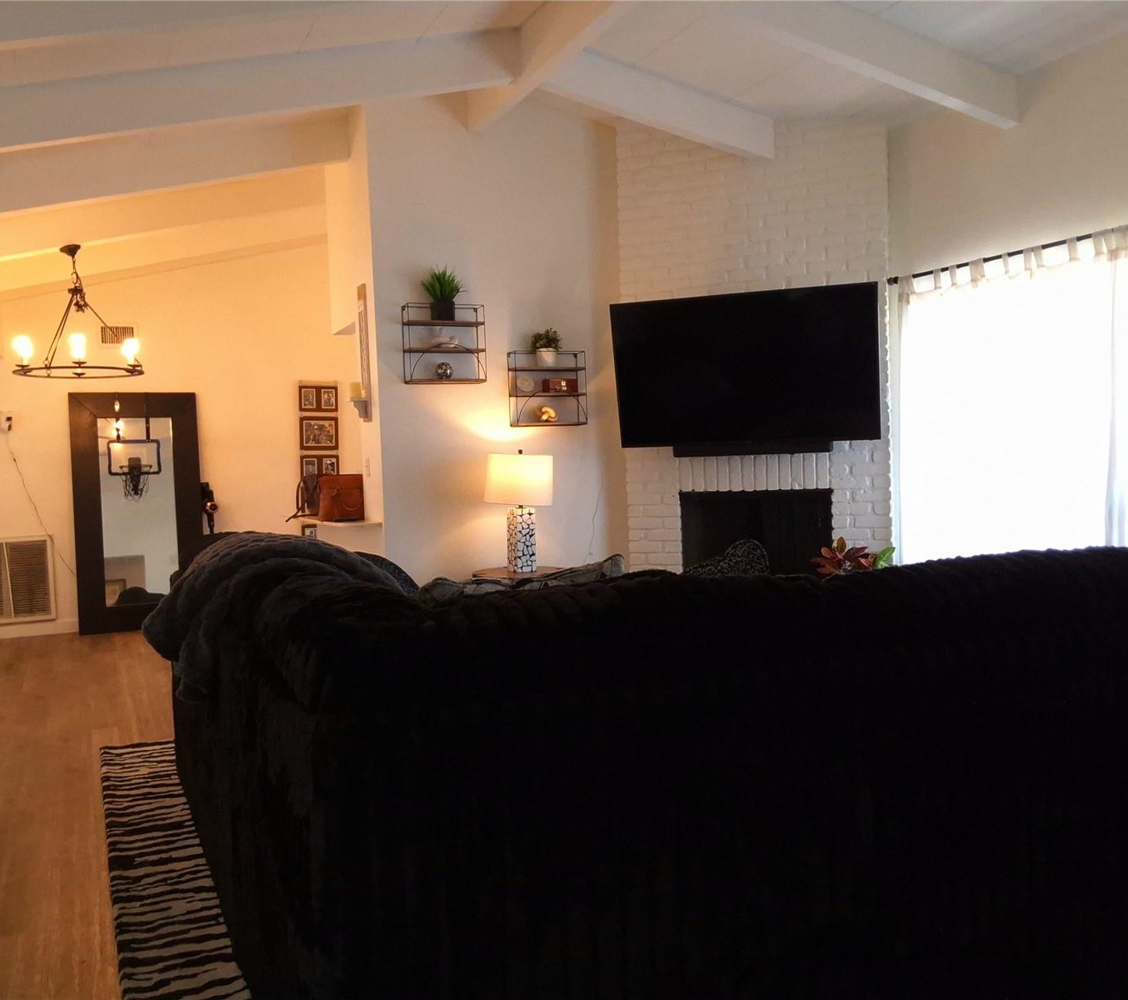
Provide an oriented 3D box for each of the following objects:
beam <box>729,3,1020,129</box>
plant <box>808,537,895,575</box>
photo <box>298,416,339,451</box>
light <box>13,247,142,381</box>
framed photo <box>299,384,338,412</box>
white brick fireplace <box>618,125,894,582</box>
[{"bbox_3d":[1.268,-2.025,4.755,1.957,0.228,0.090,9,-2,-24],"label":"beam"},{"bbox_3d":[1.315,0.393,4.912,0.380,0.450,0.380,-3,3,-24],"label":"plant"},{"bbox_3d":[-1.947,-0.528,8.603,0.305,0.266,0.025,-3,3,-24],"label":"photo"},{"bbox_3d":[-3.160,-1.221,6.966,0.781,0.838,0.781,-3,3,-24],"label":"light"},{"bbox_3d":[-2.042,-0.841,8.989,0.320,0.213,0.025,-3,3,-24],"label":"framed photo"},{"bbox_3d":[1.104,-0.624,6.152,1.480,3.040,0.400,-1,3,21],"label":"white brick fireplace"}]

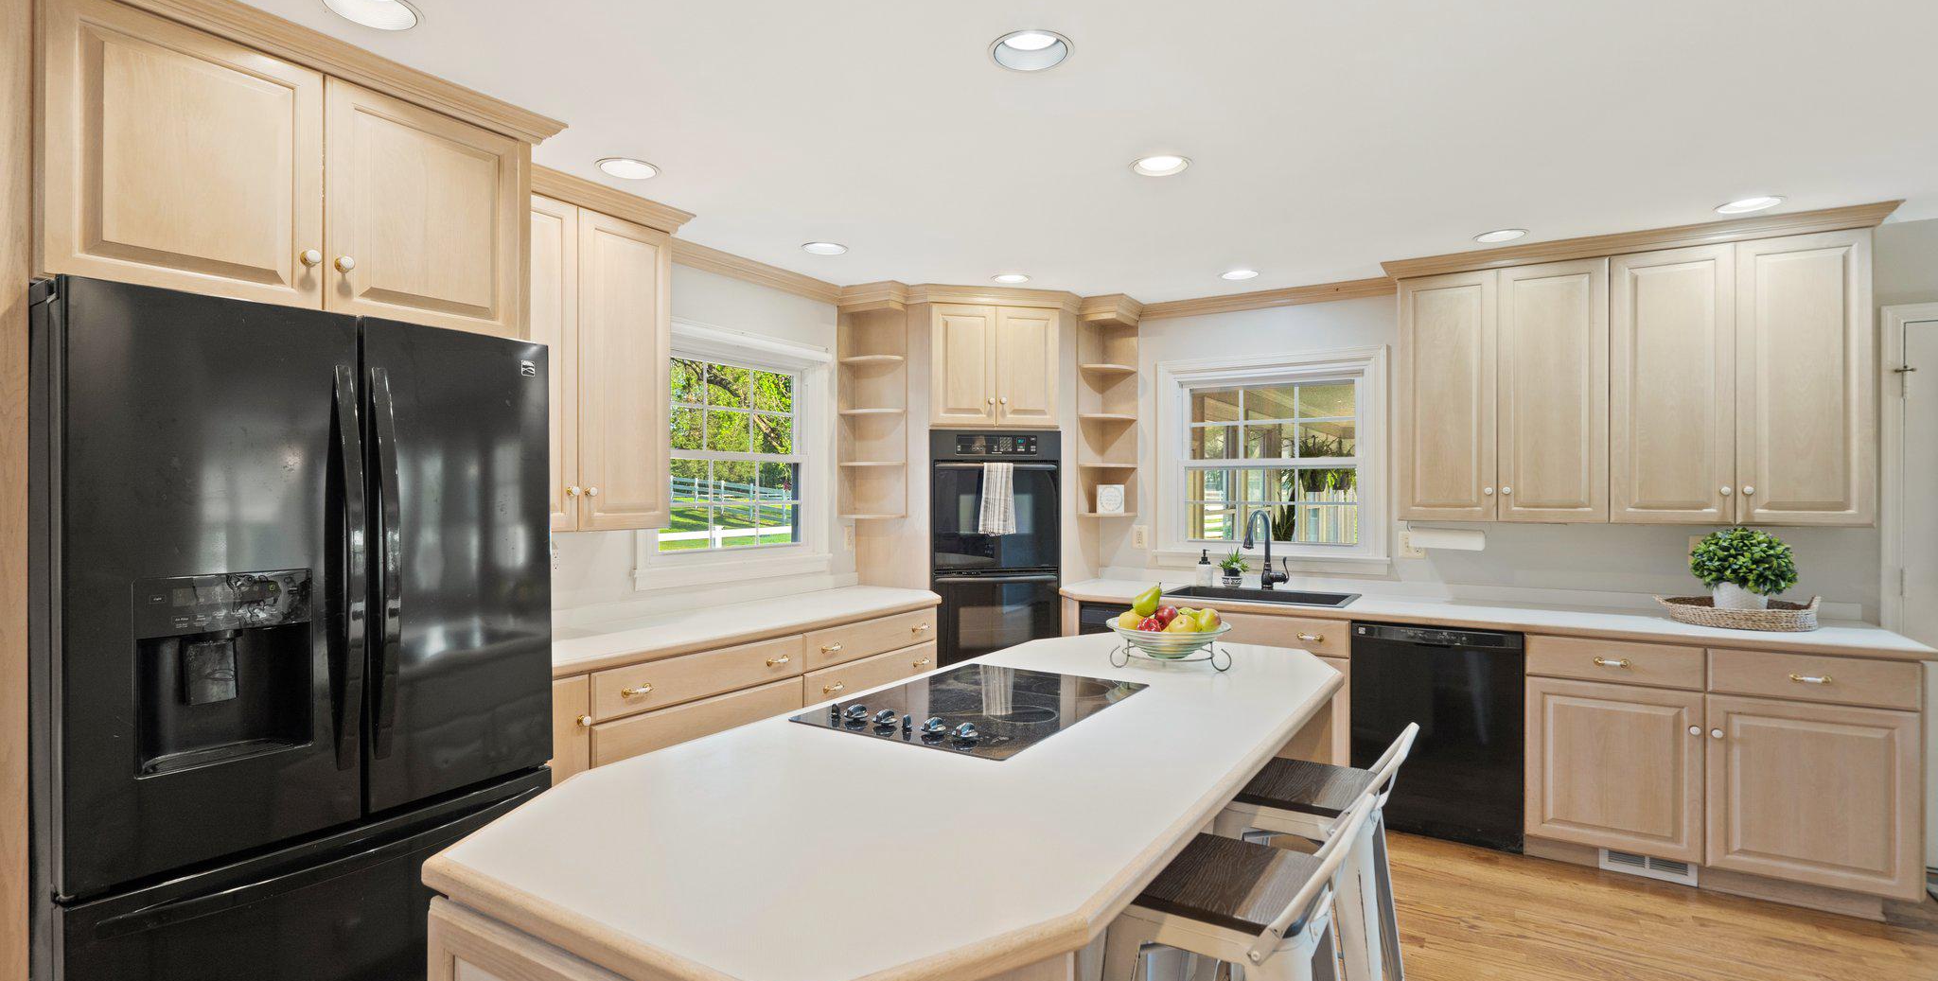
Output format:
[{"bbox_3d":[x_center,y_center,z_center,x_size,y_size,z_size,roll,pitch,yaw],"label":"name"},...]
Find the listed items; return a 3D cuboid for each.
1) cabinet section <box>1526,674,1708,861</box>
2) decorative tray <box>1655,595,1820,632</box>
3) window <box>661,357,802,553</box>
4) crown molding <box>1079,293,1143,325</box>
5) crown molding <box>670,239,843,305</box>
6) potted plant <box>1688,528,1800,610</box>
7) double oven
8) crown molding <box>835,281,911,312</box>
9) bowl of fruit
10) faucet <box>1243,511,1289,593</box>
[{"bbox_3d":[2.508,1.012,3.407,0.521,0.606,0.590,0,0,32],"label":"cabinet section"},{"bbox_3d":[2.954,0.475,3.320,0.450,0.090,0.310,0,0,30],"label":"decorative tray"},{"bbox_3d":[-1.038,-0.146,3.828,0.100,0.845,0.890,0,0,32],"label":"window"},{"bbox_3d":[0.748,-0.937,4.580,0.260,0.115,0.370,0,0,30],"label":"crown molding"},{"bbox_3d":[-0.965,-0.968,3.871,0.075,0.082,1.160,0,0,33],"label":"crown molding"},{"bbox_3d":[2.832,0.305,3.149,0.300,0.358,0.300,0,0,32],"label":"potted plant"},{"bbox_3d":[0.070,0.365,4.667,0.680,1.330,0.600,0,0,-14],"label":"double oven"},{"bbox_3d":[-0.476,-0.951,4.257,0.340,0.110,0.170,0,0,32],"label":"crown molding"},{"bbox_3d":[0.581,0.390,2.491,0.356,0.237,0.350,0,0,0],"label":"bowl of fruit"},{"bbox_3d":[1.454,0.300,4.202,0.140,0.405,0.260,0,0,41],"label":"faucet"}]

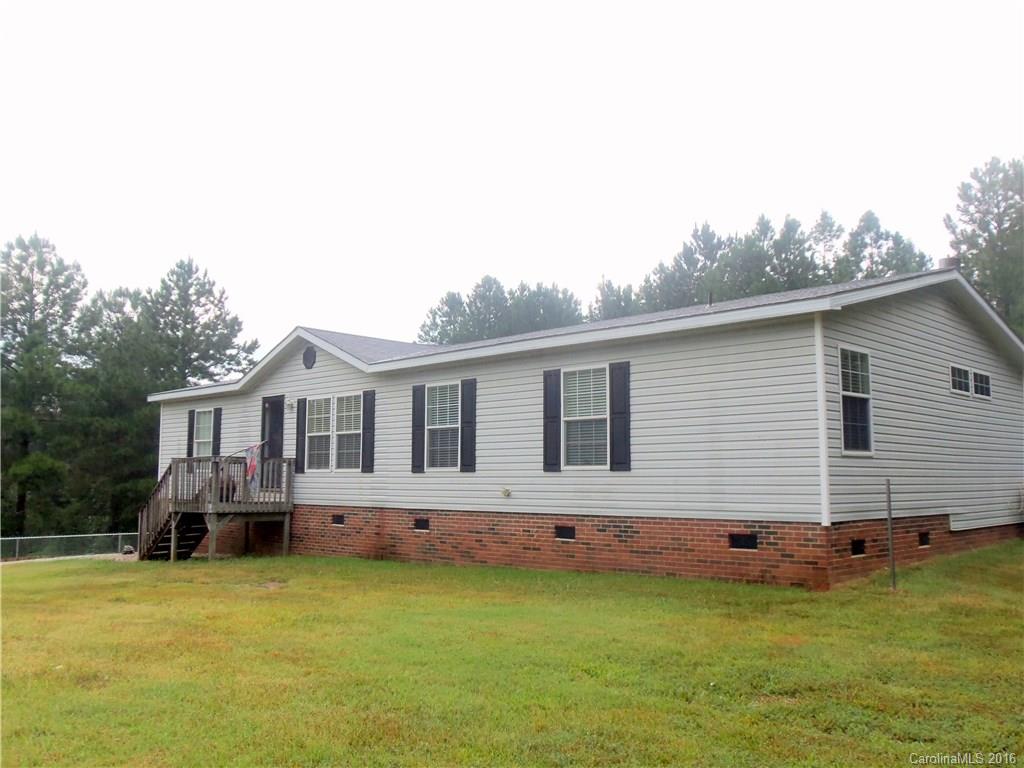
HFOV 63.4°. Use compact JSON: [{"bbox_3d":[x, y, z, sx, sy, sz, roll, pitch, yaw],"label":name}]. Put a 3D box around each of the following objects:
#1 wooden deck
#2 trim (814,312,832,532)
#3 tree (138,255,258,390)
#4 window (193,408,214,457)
[{"bbox_3d":[-6.475,2.745,18.048,3.245,2.200,1.780,-6,-9,44],"label":"wooden deck"},{"bbox_3d":[3.858,0.422,10.300,0.080,2.646,0.080,-6,-9,44],"label":"trim"},{"bbox_3d":[-14.800,1.146,38.205,6.200,14.200,6.200,0,-6,0],"label":"tree"},{"bbox_3d":[-7.578,1.382,20.321,0.890,1.520,0.090,-6,-9,41],"label":"window"}]

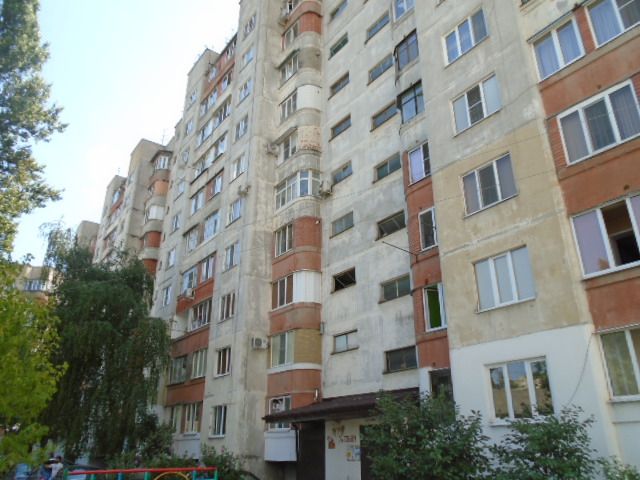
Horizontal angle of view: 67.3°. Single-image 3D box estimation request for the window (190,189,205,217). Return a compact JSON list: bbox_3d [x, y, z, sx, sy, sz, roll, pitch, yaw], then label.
[{"bbox_3d":[-8.330,-2.531,33.060,0.160,1.535,2.020,17,-28,-34],"label":"window"}]

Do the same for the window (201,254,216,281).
[{"bbox_3d":[-6.936,1.803,29.587,0.170,1.434,1.718,17,-29,-34],"label":"window"}]

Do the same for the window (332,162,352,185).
[{"bbox_3d":[1.165,-3.322,24.360,0.160,0.757,1.636,17,-28,-34],"label":"window"}]

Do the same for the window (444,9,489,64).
[{"bbox_3d":[4.872,-6.762,16.163,0.150,1.393,1.678,17,-29,-34],"label":"window"}]

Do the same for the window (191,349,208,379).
[{"bbox_3d":[-6.659,6.806,26.359,0.170,1.469,1.873,17,-29,-34],"label":"window"}]

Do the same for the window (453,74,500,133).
[{"bbox_3d":[4.815,-4.081,14.756,0.170,1.350,1.580,17,-29,-34],"label":"window"}]

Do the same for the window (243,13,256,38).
[{"bbox_3d":[-4.857,-14.893,33.627,0.154,1.302,1.589,17,-29,-35],"label":"window"}]

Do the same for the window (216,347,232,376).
[{"bbox_3d":[-4.811,6.076,23.964,0.170,1.258,1.424,17,-29,-34],"label":"window"}]

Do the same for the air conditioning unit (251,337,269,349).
[{"bbox_3d":[-2.943,5.047,23.501,0.780,0.550,0.300,17,-29,-34],"label":"air conditioning unit"}]

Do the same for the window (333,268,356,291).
[{"bbox_3d":[1.174,1.875,22.141,0.160,0.768,1.616,17,-28,-34],"label":"window"}]

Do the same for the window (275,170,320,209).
[{"bbox_3d":[-1.303,-2.597,26.653,1.127,1.640,2.665,17,-29,-35],"label":"window"}]

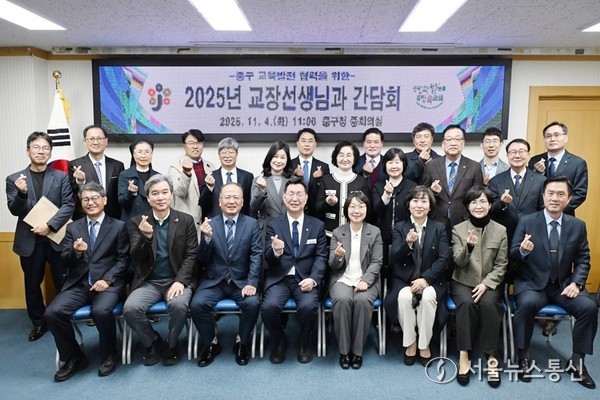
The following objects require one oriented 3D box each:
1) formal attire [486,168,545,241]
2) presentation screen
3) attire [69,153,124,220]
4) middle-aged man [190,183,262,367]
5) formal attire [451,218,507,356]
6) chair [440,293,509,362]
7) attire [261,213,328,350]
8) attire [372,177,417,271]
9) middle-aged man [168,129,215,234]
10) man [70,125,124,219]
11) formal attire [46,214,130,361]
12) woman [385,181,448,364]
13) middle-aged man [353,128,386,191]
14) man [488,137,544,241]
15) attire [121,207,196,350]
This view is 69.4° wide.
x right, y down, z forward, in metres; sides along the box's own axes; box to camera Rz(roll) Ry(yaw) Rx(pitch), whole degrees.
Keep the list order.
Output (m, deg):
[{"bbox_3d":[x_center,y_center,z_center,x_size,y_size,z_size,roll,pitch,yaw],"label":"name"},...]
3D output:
[{"bbox_3d":[1.734,0.419,3.476,0.530,1.360,0.370,2,6,17],"label":"formal attire"},{"bbox_3d":[0.024,-0.961,4.180,4.000,0.790,0.100,0,6,1],"label":"presentation screen"},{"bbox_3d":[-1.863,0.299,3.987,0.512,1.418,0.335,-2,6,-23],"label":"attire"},{"bbox_3d":[-0.571,0.527,3.366,0.542,1.320,0.640,-1,6,-7],"label":"middle-aged man"},{"bbox_3d":[1.349,0.610,3.275,0.443,0.916,0.670,2,6,20],"label":"formal attire"},{"bbox_3d":[1.330,0.775,3.422,0.470,0.790,0.480,1,6,8],"label":"chair"},{"bbox_3d":[-0.041,0.581,3.255,0.500,0.960,0.640,0,6,0],"label":"attire"},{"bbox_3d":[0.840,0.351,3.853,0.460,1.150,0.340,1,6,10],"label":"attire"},{"bbox_3d":[-1.020,0.224,4.122,0.520,1.750,0.380,-2,6,-21],"label":"middle-aged man"},{"bbox_3d":[-1.774,0.208,3.797,0.520,1.720,0.360,-2,7,-18],"label":"man"},{"bbox_3d":[-1.516,0.589,3.135,0.550,0.950,0.660,-2,7,-14],"label":"formal attire"},{"bbox_3d":[0.861,0.510,3.257,0.480,1.240,0.680,1,6,8],"label":"woman"},{"bbox_3d":[0.660,0.220,4.161,0.500,1.750,0.360,1,6,7],"label":"middle-aged man"},{"bbox_3d":[1.728,0.329,3.467,0.530,1.620,0.400,2,6,17],"label":"man"},{"bbox_3d":[-1.024,0.587,3.241,0.560,0.990,0.620,-1,6,-10],"label":"attire"}]

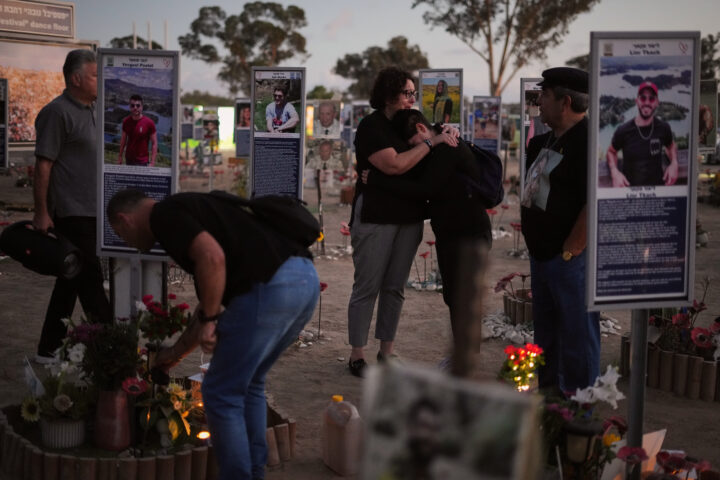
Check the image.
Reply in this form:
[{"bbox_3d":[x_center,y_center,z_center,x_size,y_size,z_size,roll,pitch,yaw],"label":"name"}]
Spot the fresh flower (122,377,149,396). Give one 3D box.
[{"bbox_3d":[-0.894,0.583,3.980,0.100,0.065,0.080,-1,8,-9],"label":"fresh flower"}]

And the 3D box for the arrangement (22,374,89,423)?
[{"bbox_3d":[-1.242,0.647,4.080,0.250,0.160,0.220,-1,8,-11],"label":"arrangement"}]

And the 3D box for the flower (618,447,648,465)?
[{"bbox_3d":[0.954,0.754,3.500,0.110,0.055,0.090,1,8,9],"label":"flower"}]

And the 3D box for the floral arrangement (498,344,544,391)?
[{"bbox_3d":[0.686,0.538,4.250,0.185,0.190,0.170,1,6,0],"label":"floral arrangement"}]

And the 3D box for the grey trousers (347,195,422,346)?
[{"bbox_3d":[0.138,0.162,5.500,0.320,0.830,0.400,4,7,30],"label":"grey trousers"}]

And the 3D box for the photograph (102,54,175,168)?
[{"bbox_3d":[-1.023,-0.594,4.620,0.335,0.510,0.020,3,8,7],"label":"photograph"}]

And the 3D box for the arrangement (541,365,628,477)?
[{"bbox_3d":[0.813,0.657,3.620,0.300,0.400,0.280,2,8,11],"label":"arrangement"}]

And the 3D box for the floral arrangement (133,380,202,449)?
[{"bbox_3d":[-0.747,0.677,3.880,0.255,0.245,0.210,1,6,0],"label":"floral arrangement"}]

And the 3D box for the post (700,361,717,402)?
[{"bbox_3d":[1.695,0.686,4.850,0.070,0.190,0.068,1,6,0],"label":"post"}]

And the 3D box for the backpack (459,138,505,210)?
[{"bbox_3d":[0.675,-0.344,5.420,0.170,0.370,0.270,-15,6,11],"label":"backpack"}]

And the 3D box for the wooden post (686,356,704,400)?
[{"bbox_3d":[1.634,0.675,4.870,0.072,0.190,0.070,1,6,0],"label":"wooden post"}]

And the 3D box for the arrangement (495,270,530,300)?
[{"bbox_3d":[1.045,0.315,6.850,0.260,0.220,0.200,1,6,0],"label":"arrangement"}]

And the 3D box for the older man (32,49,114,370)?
[{"bbox_3d":[-1.554,-0.186,5.620,0.580,1.760,0.500,2,6,16],"label":"older man"}]

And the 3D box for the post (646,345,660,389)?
[{"bbox_3d":[1.545,0.679,5.248,0.073,0.200,0.068,5,7,37],"label":"post"}]

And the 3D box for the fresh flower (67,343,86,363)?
[{"bbox_3d":[-1.097,0.435,3.870,0.078,0.075,0.055,0,6,-6],"label":"fresh flower"}]

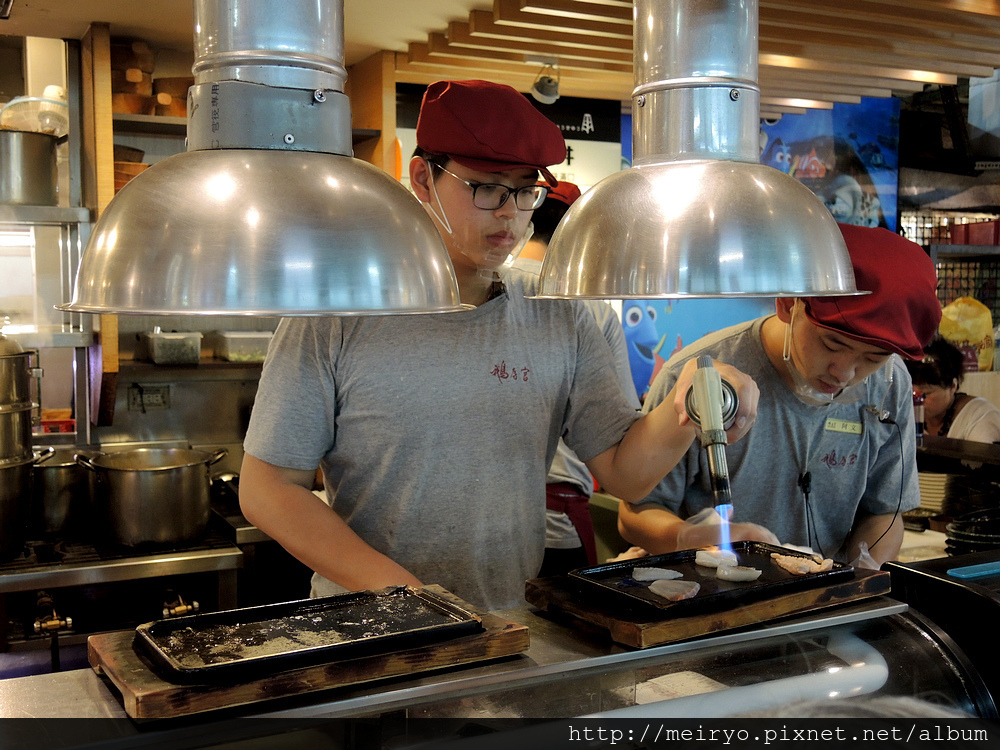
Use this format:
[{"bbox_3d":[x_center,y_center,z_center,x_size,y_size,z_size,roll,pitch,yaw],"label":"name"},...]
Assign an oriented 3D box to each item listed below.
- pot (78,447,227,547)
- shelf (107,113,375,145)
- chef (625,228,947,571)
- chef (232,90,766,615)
[{"bbox_3d":[-0.879,0.301,2.785,0.378,0.192,0.300,-2,4,-24],"label":"pot"},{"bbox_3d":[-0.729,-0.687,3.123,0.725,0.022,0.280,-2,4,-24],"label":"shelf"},{"bbox_3d":[0.475,0.527,1.900,0.580,1.560,0.550,-2,4,-25],"label":"chef"},{"bbox_3d":[-0.020,0.444,1.574,0.620,1.750,0.520,-2,4,-25],"label":"chef"}]

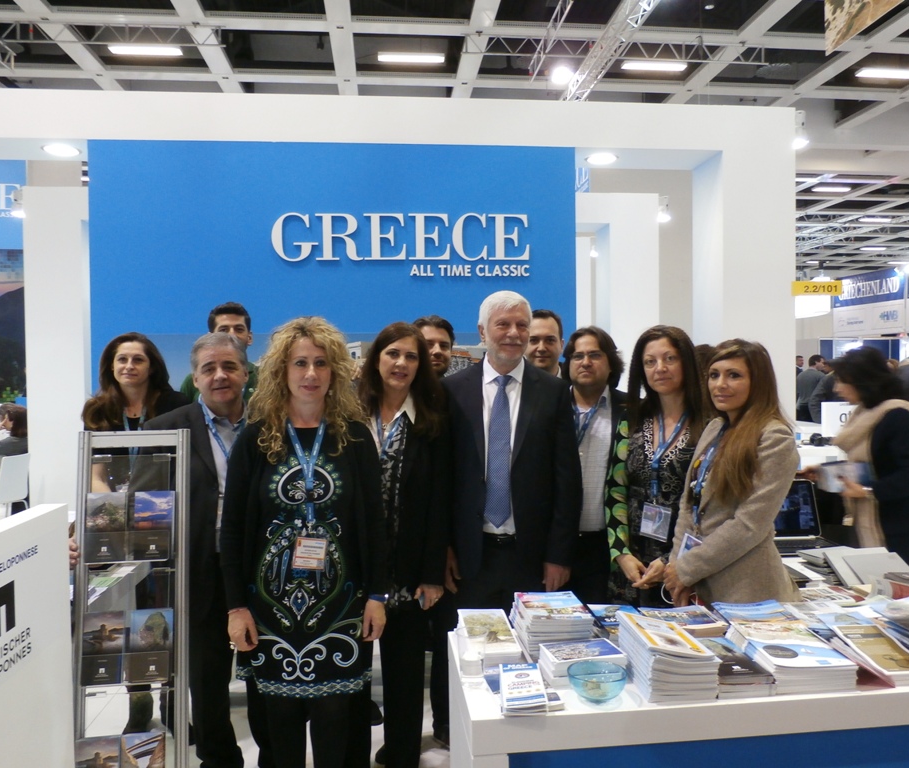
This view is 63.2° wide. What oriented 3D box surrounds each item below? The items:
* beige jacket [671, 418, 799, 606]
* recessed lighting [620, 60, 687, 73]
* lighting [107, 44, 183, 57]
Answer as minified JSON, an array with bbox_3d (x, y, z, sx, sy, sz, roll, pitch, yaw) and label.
[{"bbox_3d":[0.928,0.439,2.450,0.340,0.660,0.430,-2,2,-40],"label":"beige jacket"},{"bbox_3d":[4.456,-7.110,16.552,1.480,0.090,0.360,-1,1,-6],"label":"recessed lighting"},{"bbox_3d":[-6.437,-6.948,15.397,1.480,0.090,0.360,-1,1,-6],"label":"lighting"}]

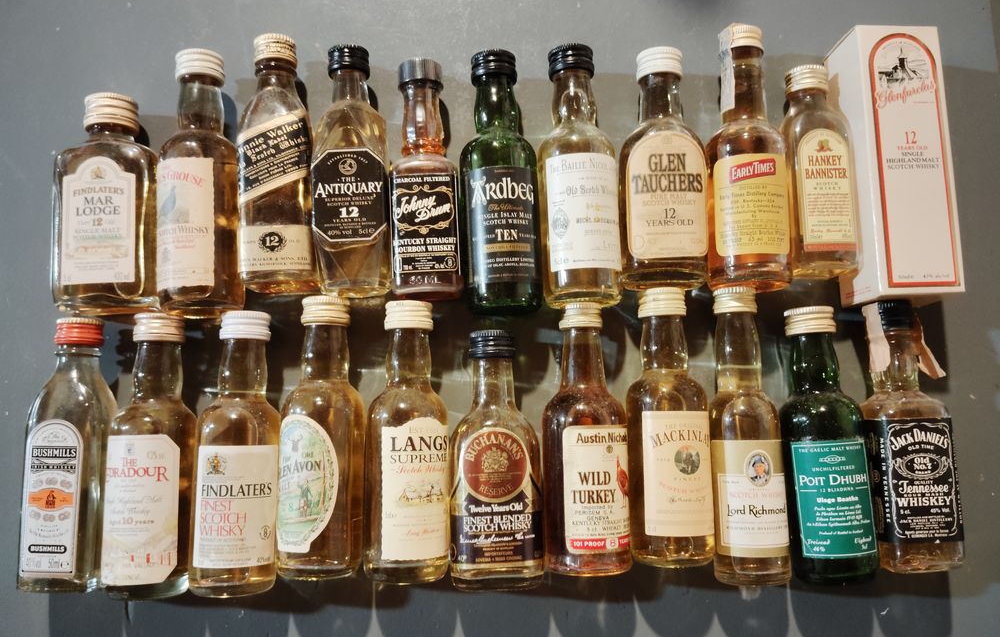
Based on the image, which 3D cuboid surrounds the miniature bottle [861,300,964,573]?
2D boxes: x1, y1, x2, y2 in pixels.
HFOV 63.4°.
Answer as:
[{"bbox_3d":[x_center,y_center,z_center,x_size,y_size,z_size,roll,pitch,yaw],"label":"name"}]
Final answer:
[{"bbox_3d":[0.172,0.049,0.348,0.037,0.035,0.112,1,81,-2],"label":"miniature bottle"}]

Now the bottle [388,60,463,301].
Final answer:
[{"bbox_3d":[-0.033,-0.062,0.362,0.031,0.031,0.105,-2,81,-2],"label":"bottle"}]

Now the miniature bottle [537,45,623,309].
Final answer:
[{"bbox_3d":[0.035,-0.064,0.363,0.034,0.034,0.116,0,82,-16],"label":"miniature bottle"}]

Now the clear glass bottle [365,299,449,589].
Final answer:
[{"bbox_3d":[-0.038,0.051,0.343,0.034,0.034,0.115,5,80,-30],"label":"clear glass bottle"}]

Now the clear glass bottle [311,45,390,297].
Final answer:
[{"bbox_3d":[-0.067,-0.067,0.364,0.033,0.029,0.111,-2,82,-1],"label":"clear glass bottle"}]

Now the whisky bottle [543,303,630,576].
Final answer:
[{"bbox_3d":[0.036,0.050,0.344,0.035,0.035,0.111,3,80,-26],"label":"whisky bottle"}]

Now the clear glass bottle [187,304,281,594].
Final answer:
[{"bbox_3d":[-0.111,0.056,0.345,0.033,0.033,0.116,3,82,-15],"label":"clear glass bottle"}]

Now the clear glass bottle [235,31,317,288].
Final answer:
[{"bbox_3d":[-0.099,-0.070,0.363,0.031,0.031,0.114,-3,82,-1],"label":"clear glass bottle"}]

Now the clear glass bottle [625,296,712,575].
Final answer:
[{"bbox_3d":[0.072,0.045,0.347,0.034,0.034,0.115,1,81,-9],"label":"clear glass bottle"}]

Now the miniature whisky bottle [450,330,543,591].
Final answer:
[{"bbox_3d":[-0.002,0.059,0.347,0.038,0.030,0.106,-1,82,-1],"label":"miniature whisky bottle"}]

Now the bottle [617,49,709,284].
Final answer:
[{"bbox_3d":[0.073,-0.068,0.366,0.037,0.029,0.107,0,82,-1],"label":"bottle"}]

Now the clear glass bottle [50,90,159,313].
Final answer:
[{"bbox_3d":[-0.172,-0.050,0.358,0.044,0.027,0.097,-4,81,-2],"label":"clear glass bottle"}]

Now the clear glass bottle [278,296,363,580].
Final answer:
[{"bbox_3d":[-0.074,0.049,0.342,0.034,0.034,0.115,-4,80,19],"label":"clear glass bottle"}]

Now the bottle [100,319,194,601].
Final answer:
[{"bbox_3d":[-0.147,0.056,0.343,0.034,0.034,0.115,0,82,-1],"label":"bottle"}]

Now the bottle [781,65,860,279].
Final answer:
[{"bbox_3d":[0.141,-0.067,0.368,0.033,0.032,0.094,0,81,-2],"label":"bottle"}]

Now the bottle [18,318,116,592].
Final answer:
[{"bbox_3d":[-0.182,0.056,0.345,0.030,0.030,0.111,-1,82,-1],"label":"bottle"}]

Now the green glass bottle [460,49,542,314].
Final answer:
[{"bbox_3d":[0.000,-0.061,0.362,0.034,0.034,0.117,-2,81,-5],"label":"green glass bottle"}]

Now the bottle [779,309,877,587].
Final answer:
[{"bbox_3d":[0.139,0.052,0.348,0.033,0.033,0.114,-5,82,14],"label":"bottle"}]

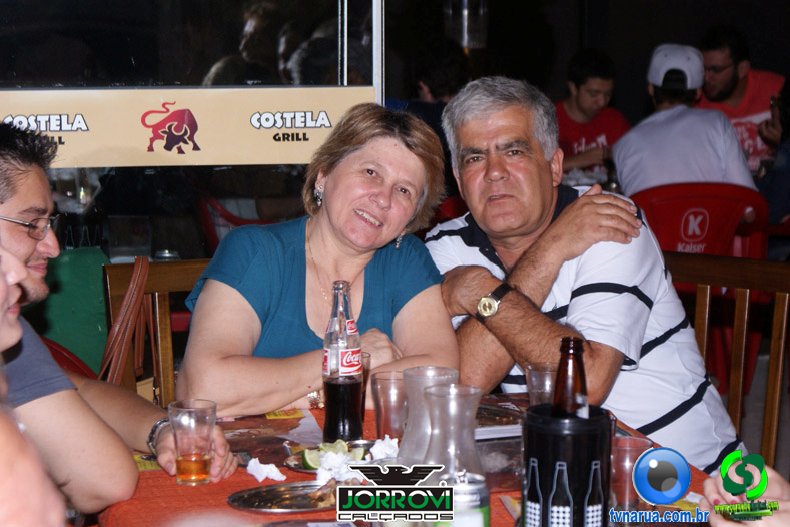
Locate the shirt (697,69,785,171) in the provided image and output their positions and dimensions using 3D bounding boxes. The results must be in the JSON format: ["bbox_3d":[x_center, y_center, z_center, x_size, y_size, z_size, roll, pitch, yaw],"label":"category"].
[{"bbox_3d":[1.047,-0.384,7.165,0.420,0.460,0.280,2,8,14],"label":"shirt"}]

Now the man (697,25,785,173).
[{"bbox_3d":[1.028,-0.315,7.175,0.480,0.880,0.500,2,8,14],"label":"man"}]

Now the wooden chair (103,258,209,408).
[{"bbox_3d":[-0.261,0.469,3.960,0.440,0.900,0.460,-3,8,-17],"label":"wooden chair"}]

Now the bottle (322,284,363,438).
[{"bbox_3d":[-0.078,0.146,3.430,0.059,0.238,0.059,-2,8,-8],"label":"bottle"}]

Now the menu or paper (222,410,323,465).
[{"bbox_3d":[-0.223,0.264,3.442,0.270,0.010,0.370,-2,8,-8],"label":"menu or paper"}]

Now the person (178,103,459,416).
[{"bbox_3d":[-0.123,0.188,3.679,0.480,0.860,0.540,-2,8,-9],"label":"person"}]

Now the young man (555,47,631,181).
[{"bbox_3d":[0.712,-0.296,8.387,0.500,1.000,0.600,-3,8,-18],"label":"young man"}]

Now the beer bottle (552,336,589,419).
[{"bbox_3d":[0.206,0.226,2.696,0.073,0.285,0.073,0,8,0],"label":"beer bottle"}]

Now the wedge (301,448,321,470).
[{"bbox_3d":[-0.116,0.275,3.252,0.040,0.032,0.032,0,8,0],"label":"wedge"}]

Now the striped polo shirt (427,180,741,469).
[{"bbox_3d":[0.326,0.170,3.879,0.460,0.560,0.340,-6,9,28],"label":"striped polo shirt"}]

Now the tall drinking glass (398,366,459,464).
[{"bbox_3d":[0.051,0.220,3.341,0.098,0.130,0.098,0,8,0],"label":"tall drinking glass"}]

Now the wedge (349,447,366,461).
[{"bbox_3d":[-0.056,0.270,3.287,0.040,0.027,0.030,0,8,0],"label":"wedge"}]

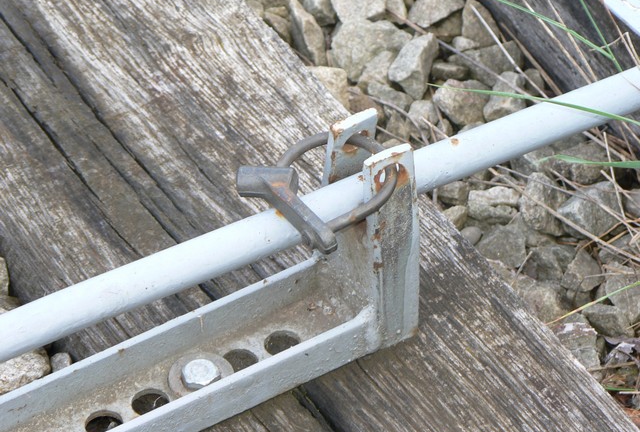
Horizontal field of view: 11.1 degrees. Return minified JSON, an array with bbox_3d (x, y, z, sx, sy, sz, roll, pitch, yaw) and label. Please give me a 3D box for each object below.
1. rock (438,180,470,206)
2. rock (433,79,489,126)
[{"bbox_3d":[0.102,-0.017,2.494,0.025,0.019,0.022,0,46,0],"label":"rock"},{"bbox_3d":[0.109,-0.088,2.548,0.043,0.033,0.038,0,46,0],"label":"rock"}]

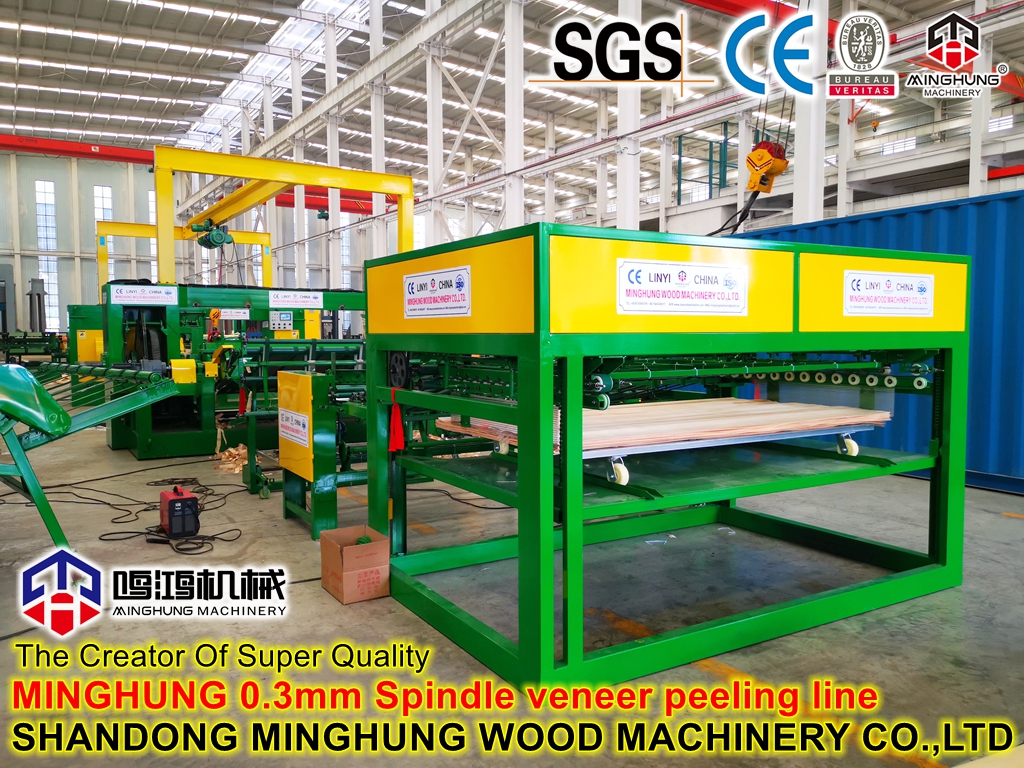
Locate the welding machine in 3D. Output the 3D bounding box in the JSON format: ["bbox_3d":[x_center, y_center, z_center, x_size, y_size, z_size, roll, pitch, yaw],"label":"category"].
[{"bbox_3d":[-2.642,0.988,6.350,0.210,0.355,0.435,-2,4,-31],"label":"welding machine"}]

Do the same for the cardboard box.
[{"bbox_3d":[-0.946,1.084,4.815,0.285,0.342,0.388,-2,4,-31],"label":"cardboard box"}]

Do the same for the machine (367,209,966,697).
[{"bbox_3d":[0.925,0.239,4.895,3.064,2.000,1.984,-3,4,-31],"label":"machine"}]

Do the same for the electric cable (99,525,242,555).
[{"bbox_3d":[-2.630,1.160,6.090,1.070,0.045,0.870,0,4,0],"label":"electric cable"}]

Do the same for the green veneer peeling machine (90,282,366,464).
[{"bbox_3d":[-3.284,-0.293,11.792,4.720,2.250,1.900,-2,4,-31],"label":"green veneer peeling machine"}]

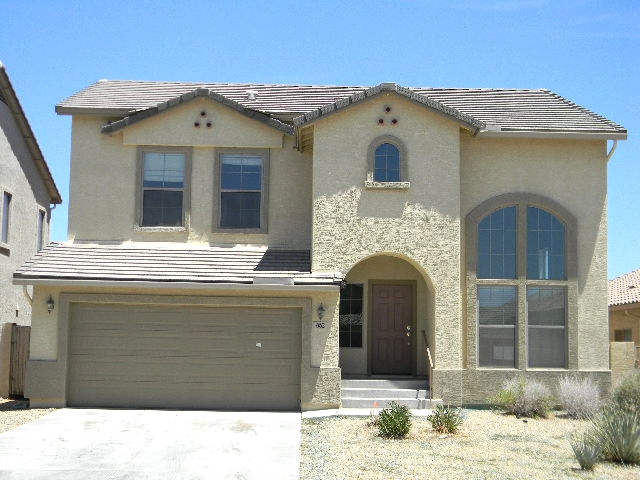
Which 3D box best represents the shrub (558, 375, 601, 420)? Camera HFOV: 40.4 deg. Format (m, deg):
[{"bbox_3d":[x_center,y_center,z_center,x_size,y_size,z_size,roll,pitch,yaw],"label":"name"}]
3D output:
[{"bbox_3d":[5.251,3.139,17.585,0.854,0.827,0.800,1,-5,-1],"label":"shrub"}]

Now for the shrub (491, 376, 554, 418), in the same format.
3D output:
[{"bbox_3d":[4.094,3.146,17.566,1.298,0.767,1.000,1,-5,-1],"label":"shrub"}]

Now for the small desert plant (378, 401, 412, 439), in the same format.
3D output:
[{"bbox_3d":[1.262,3.013,14.715,0.610,0.583,0.580,1,-5,-1],"label":"small desert plant"}]

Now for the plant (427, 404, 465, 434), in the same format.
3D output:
[{"bbox_3d":[2.200,3.120,15.232,0.667,0.468,0.600,1,-5,-1],"label":"plant"}]

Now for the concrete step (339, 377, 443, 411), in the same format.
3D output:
[{"bbox_3d":[1.474,3.265,18.345,2.065,0.580,0.850,1,-5,-1],"label":"concrete step"}]

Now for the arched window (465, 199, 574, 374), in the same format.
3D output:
[{"bbox_3d":[4.374,0.903,18.908,2.336,3.839,0.200,1,-5,-1],"label":"arched window"}]

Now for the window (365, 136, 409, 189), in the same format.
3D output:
[{"bbox_3d":[1.443,-1.664,18.641,0.956,1.149,0.160,1,-5,-1],"label":"window"}]

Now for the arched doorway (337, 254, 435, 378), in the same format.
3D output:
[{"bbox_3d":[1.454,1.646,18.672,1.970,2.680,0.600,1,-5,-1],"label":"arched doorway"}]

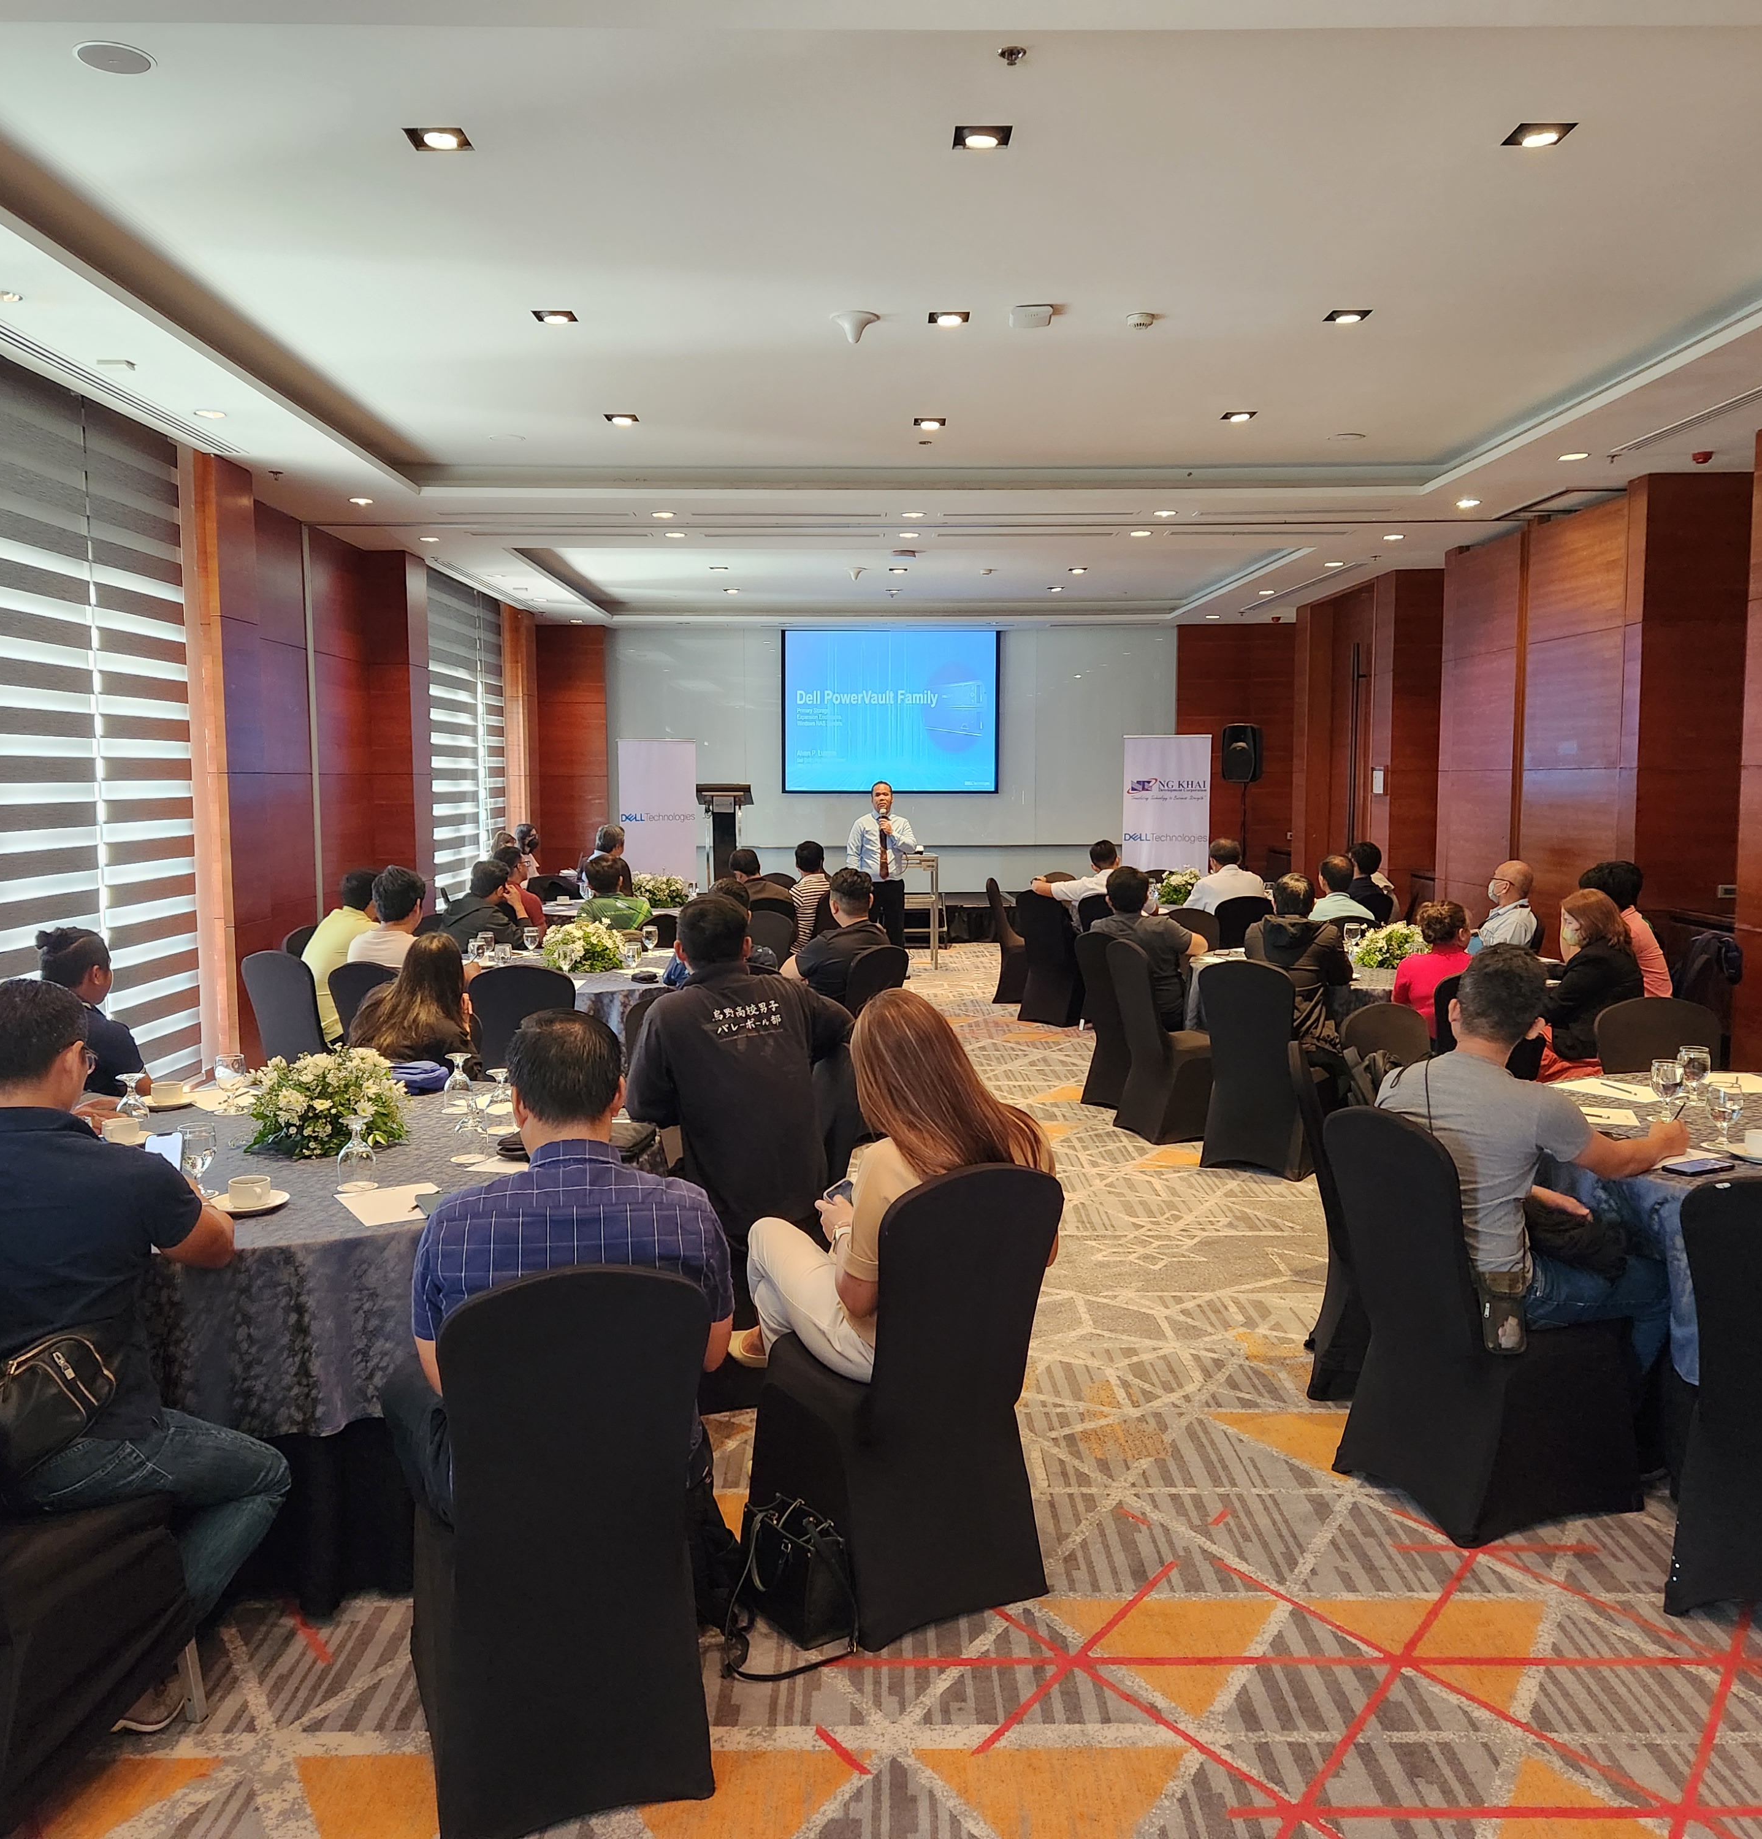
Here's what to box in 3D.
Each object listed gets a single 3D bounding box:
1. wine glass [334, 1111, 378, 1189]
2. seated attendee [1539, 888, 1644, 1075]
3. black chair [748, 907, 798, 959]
[{"bbox_3d":[-1.195,0.521,3.709,0.095,0.165,0.095,0,5,0],"label":"wine glass"},{"bbox_3d":[2.851,0.480,6.730,0.800,1.230,0.550,3,6,30],"label":"seated attendee"},{"bbox_3d":[-0.829,0.437,8.995,0.470,0.930,0.580,3,6,30],"label":"black chair"}]

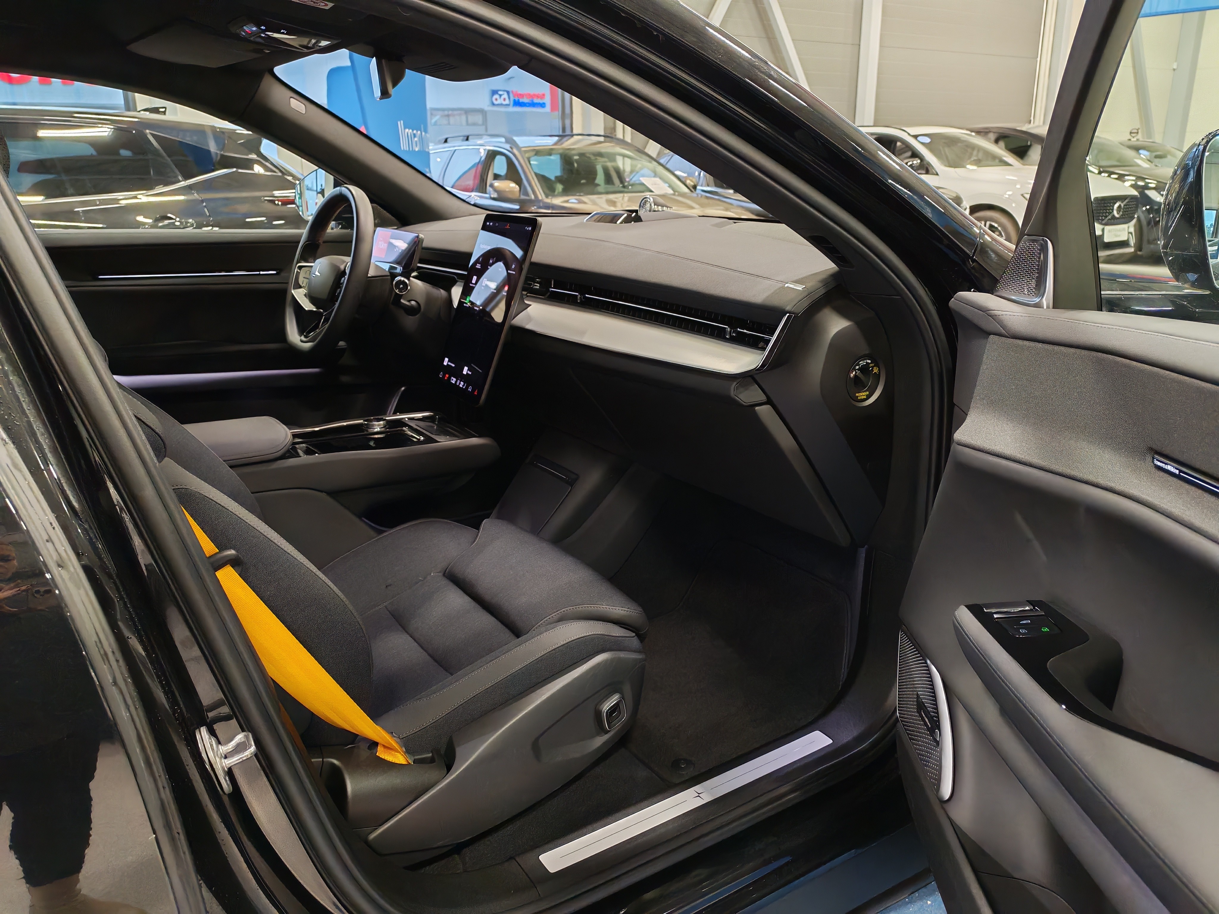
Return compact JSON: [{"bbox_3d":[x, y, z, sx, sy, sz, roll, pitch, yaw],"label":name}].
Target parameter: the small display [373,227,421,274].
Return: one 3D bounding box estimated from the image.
[{"bbox_3d":[-0.444,-0.430,1.998,0.022,0.086,0.235,8,10,-36],"label":"small display"}]

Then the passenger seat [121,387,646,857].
[{"bbox_3d":[-0.412,-0.010,1.215,0.820,0.980,0.550,-12,21,-32],"label":"passenger seat"}]

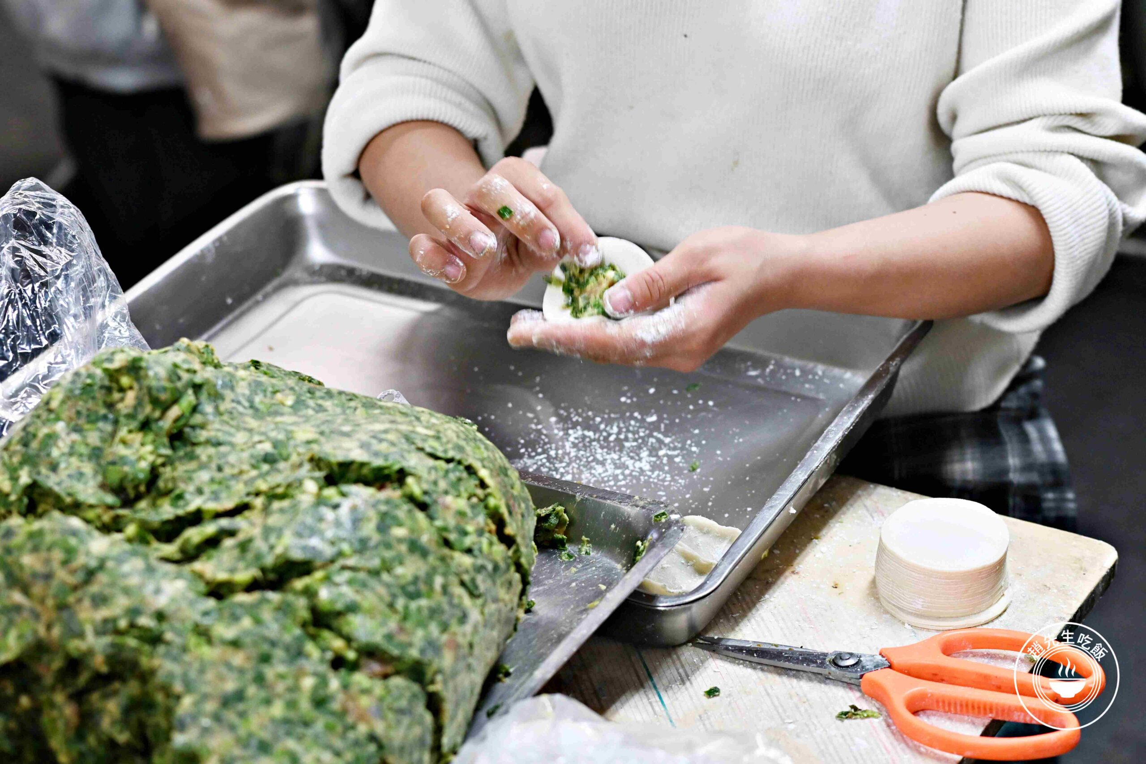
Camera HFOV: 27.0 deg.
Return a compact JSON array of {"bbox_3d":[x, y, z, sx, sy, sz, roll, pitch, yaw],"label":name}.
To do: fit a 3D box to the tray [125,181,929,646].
[{"bbox_3d":[-0.066,0.009,1.433,0.487,0.052,0.364,12,33,26],"label":"tray"}]

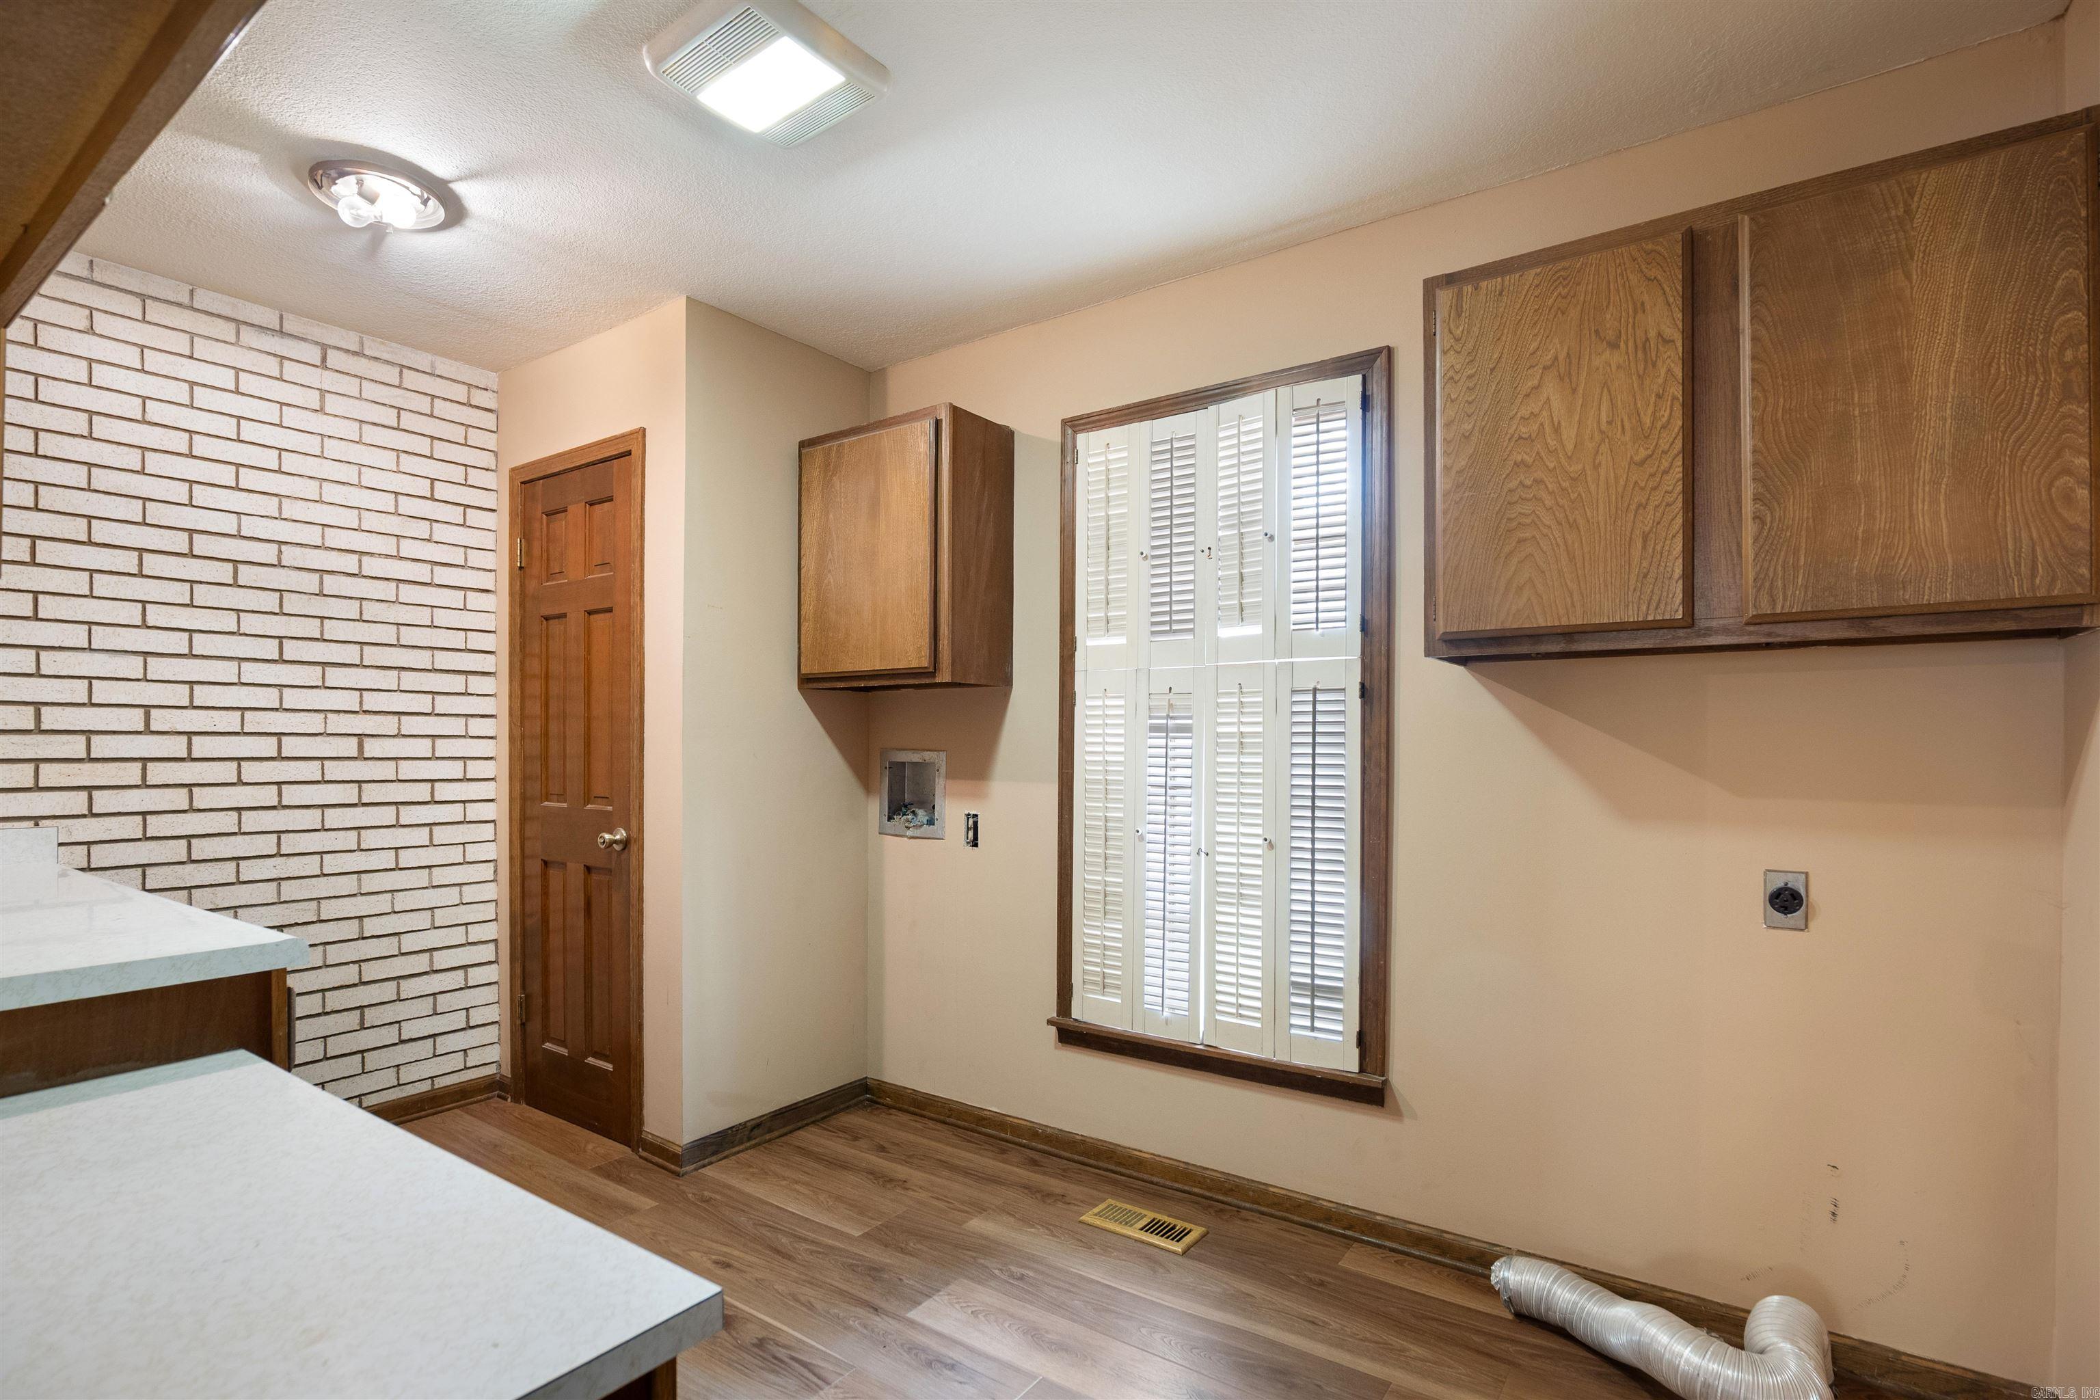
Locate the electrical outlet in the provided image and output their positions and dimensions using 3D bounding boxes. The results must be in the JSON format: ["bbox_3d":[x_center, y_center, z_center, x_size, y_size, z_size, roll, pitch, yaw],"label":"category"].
[{"bbox_3d":[1.424,0.389,1.804,0.070,0.118,0.015,-1,-2,34],"label":"electrical outlet"}]

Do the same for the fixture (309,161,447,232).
[{"bbox_3d":[-1.509,-1.113,2.096,0.271,0.091,0.271,-1,-2,34],"label":"fixture"}]

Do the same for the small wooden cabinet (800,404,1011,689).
[{"bbox_3d":[-0.454,-0.430,2.894,0.612,0.785,0.319,-1,-2,34],"label":"small wooden cabinet"}]

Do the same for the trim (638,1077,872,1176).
[{"bbox_3d":[-0.884,1.279,2.888,0.219,0.089,0.729,-1,-2,34],"label":"trim"}]

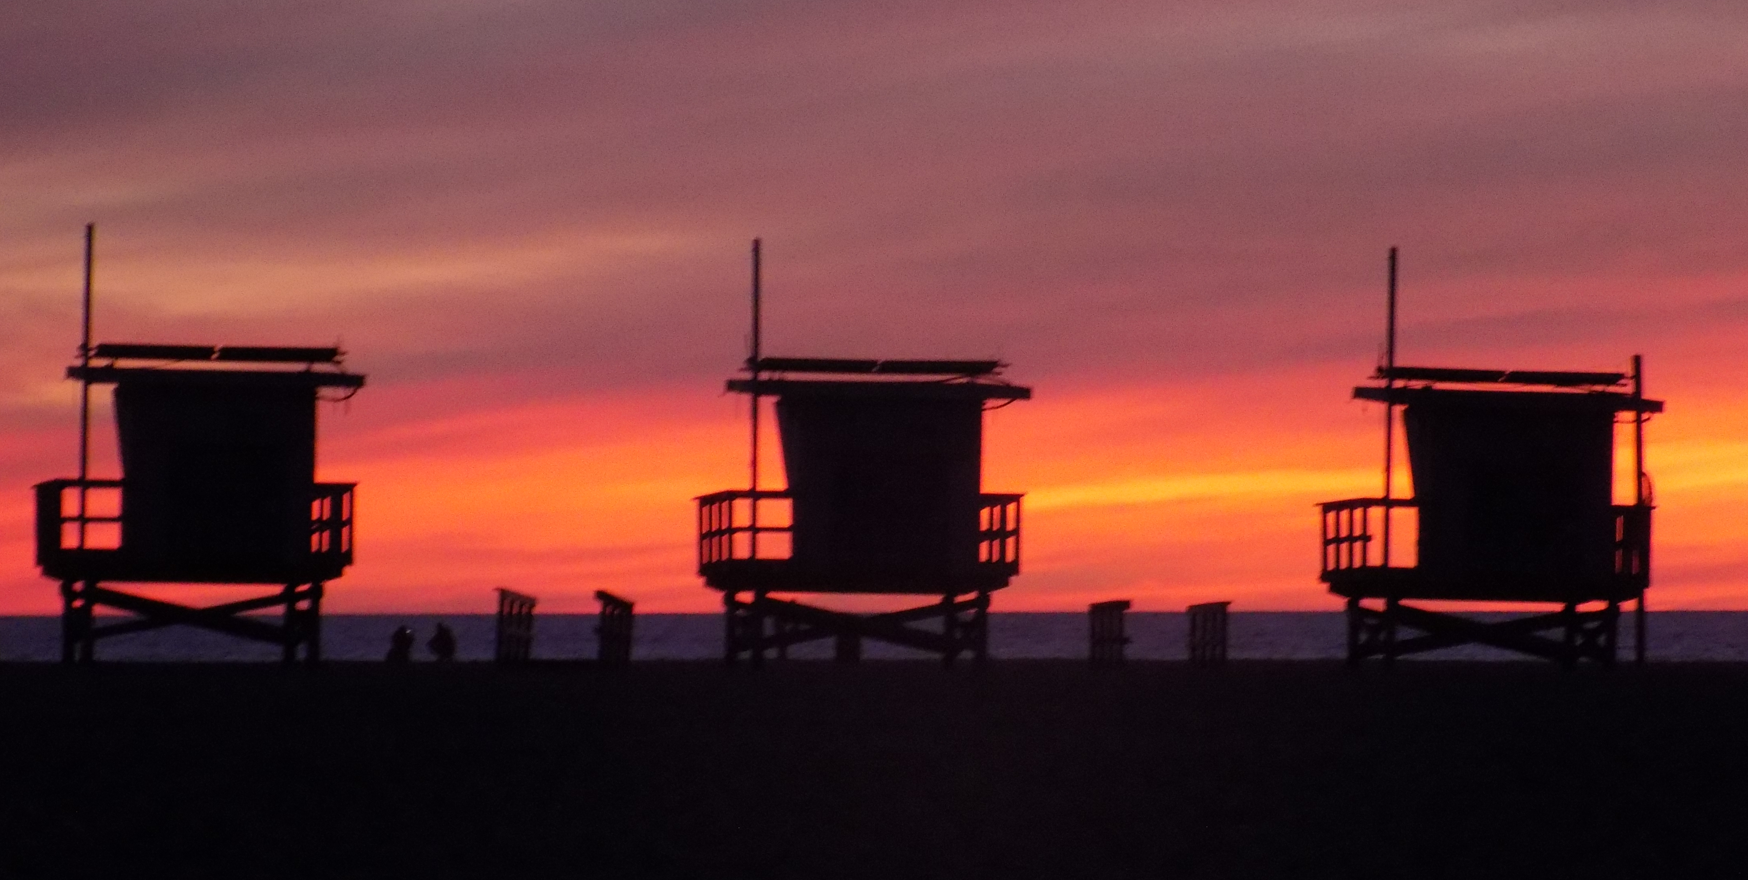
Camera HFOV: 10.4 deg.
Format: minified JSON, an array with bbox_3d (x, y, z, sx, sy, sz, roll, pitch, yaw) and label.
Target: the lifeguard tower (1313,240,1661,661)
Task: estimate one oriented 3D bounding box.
[{"bbox_3d":[8.836,0.264,137.500,4.350,6.050,3.700,0,-1,-7],"label":"lifeguard tower"}]

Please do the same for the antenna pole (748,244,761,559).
[{"bbox_3d":[-1.690,-0.591,136.200,0.090,4.550,0.090,1,-1,-7],"label":"antenna pole"}]

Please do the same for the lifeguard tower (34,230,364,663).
[{"bbox_3d":[-9.588,0.107,136.500,4.350,6.280,3.700,0,-1,-9],"label":"lifeguard tower"}]

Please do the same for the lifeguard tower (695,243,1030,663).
[{"bbox_3d":[-0.157,0.206,138.000,4.350,6.170,3.700,0,-1,-8],"label":"lifeguard tower"}]

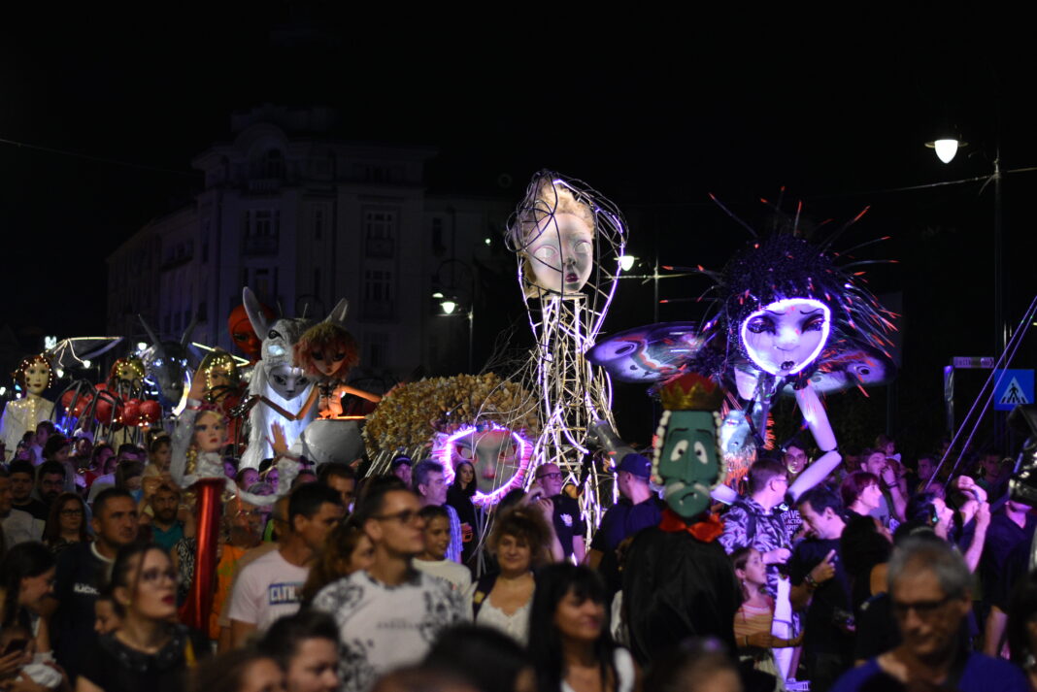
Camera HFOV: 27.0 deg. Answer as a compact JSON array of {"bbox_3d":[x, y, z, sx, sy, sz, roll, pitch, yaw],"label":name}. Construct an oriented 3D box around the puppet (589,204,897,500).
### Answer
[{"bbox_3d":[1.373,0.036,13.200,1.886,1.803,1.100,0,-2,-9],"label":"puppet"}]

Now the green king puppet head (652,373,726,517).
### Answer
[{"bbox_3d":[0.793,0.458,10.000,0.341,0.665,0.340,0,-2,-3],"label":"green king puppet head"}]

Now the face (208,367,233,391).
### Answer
[{"bbox_3d":[-3.374,0.363,24.500,0.308,0.308,0.220,0,-2,-7],"label":"face"}]

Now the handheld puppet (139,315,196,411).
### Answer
[{"bbox_3d":[-4.060,0.191,25.000,0.674,1.101,0.650,0,-2,-5],"label":"handheld puppet"}]

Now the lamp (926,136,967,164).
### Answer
[{"bbox_3d":[5.937,-2.723,30.000,0.593,0.377,0.590,0,-2,0],"label":"lamp"}]

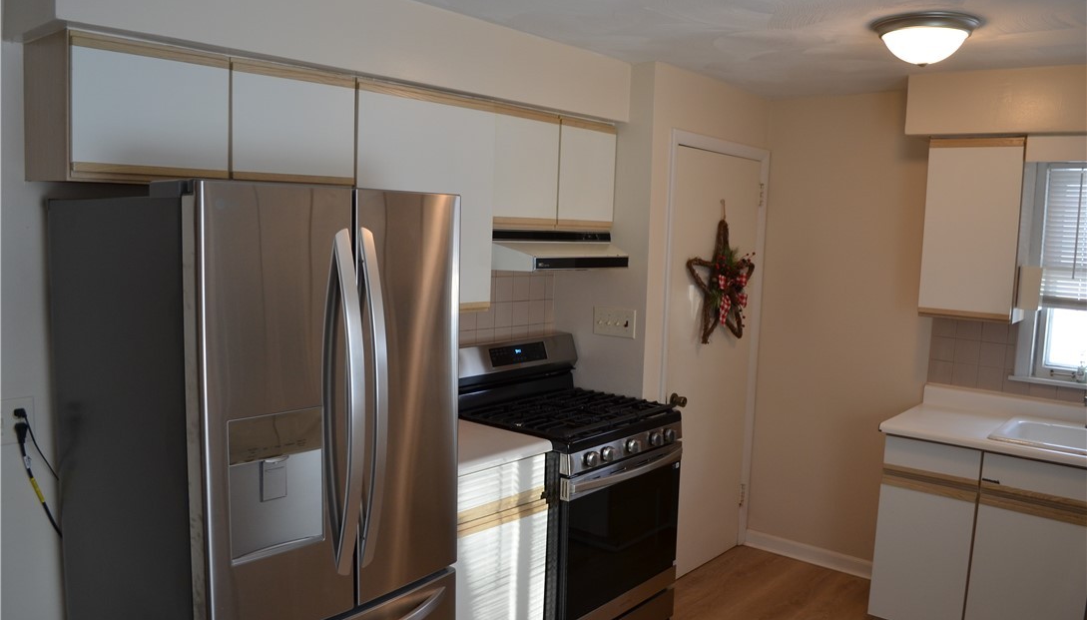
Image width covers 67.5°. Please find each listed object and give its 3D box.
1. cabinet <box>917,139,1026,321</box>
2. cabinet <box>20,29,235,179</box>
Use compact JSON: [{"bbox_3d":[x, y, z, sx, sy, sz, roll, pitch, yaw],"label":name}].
[{"bbox_3d":[1.815,-0.331,3.381,0.371,0.740,0.313,7,8,40],"label":"cabinet"},{"bbox_3d":[-1.065,-0.491,2.087,0.334,0.347,0.410,7,8,40],"label":"cabinet"}]

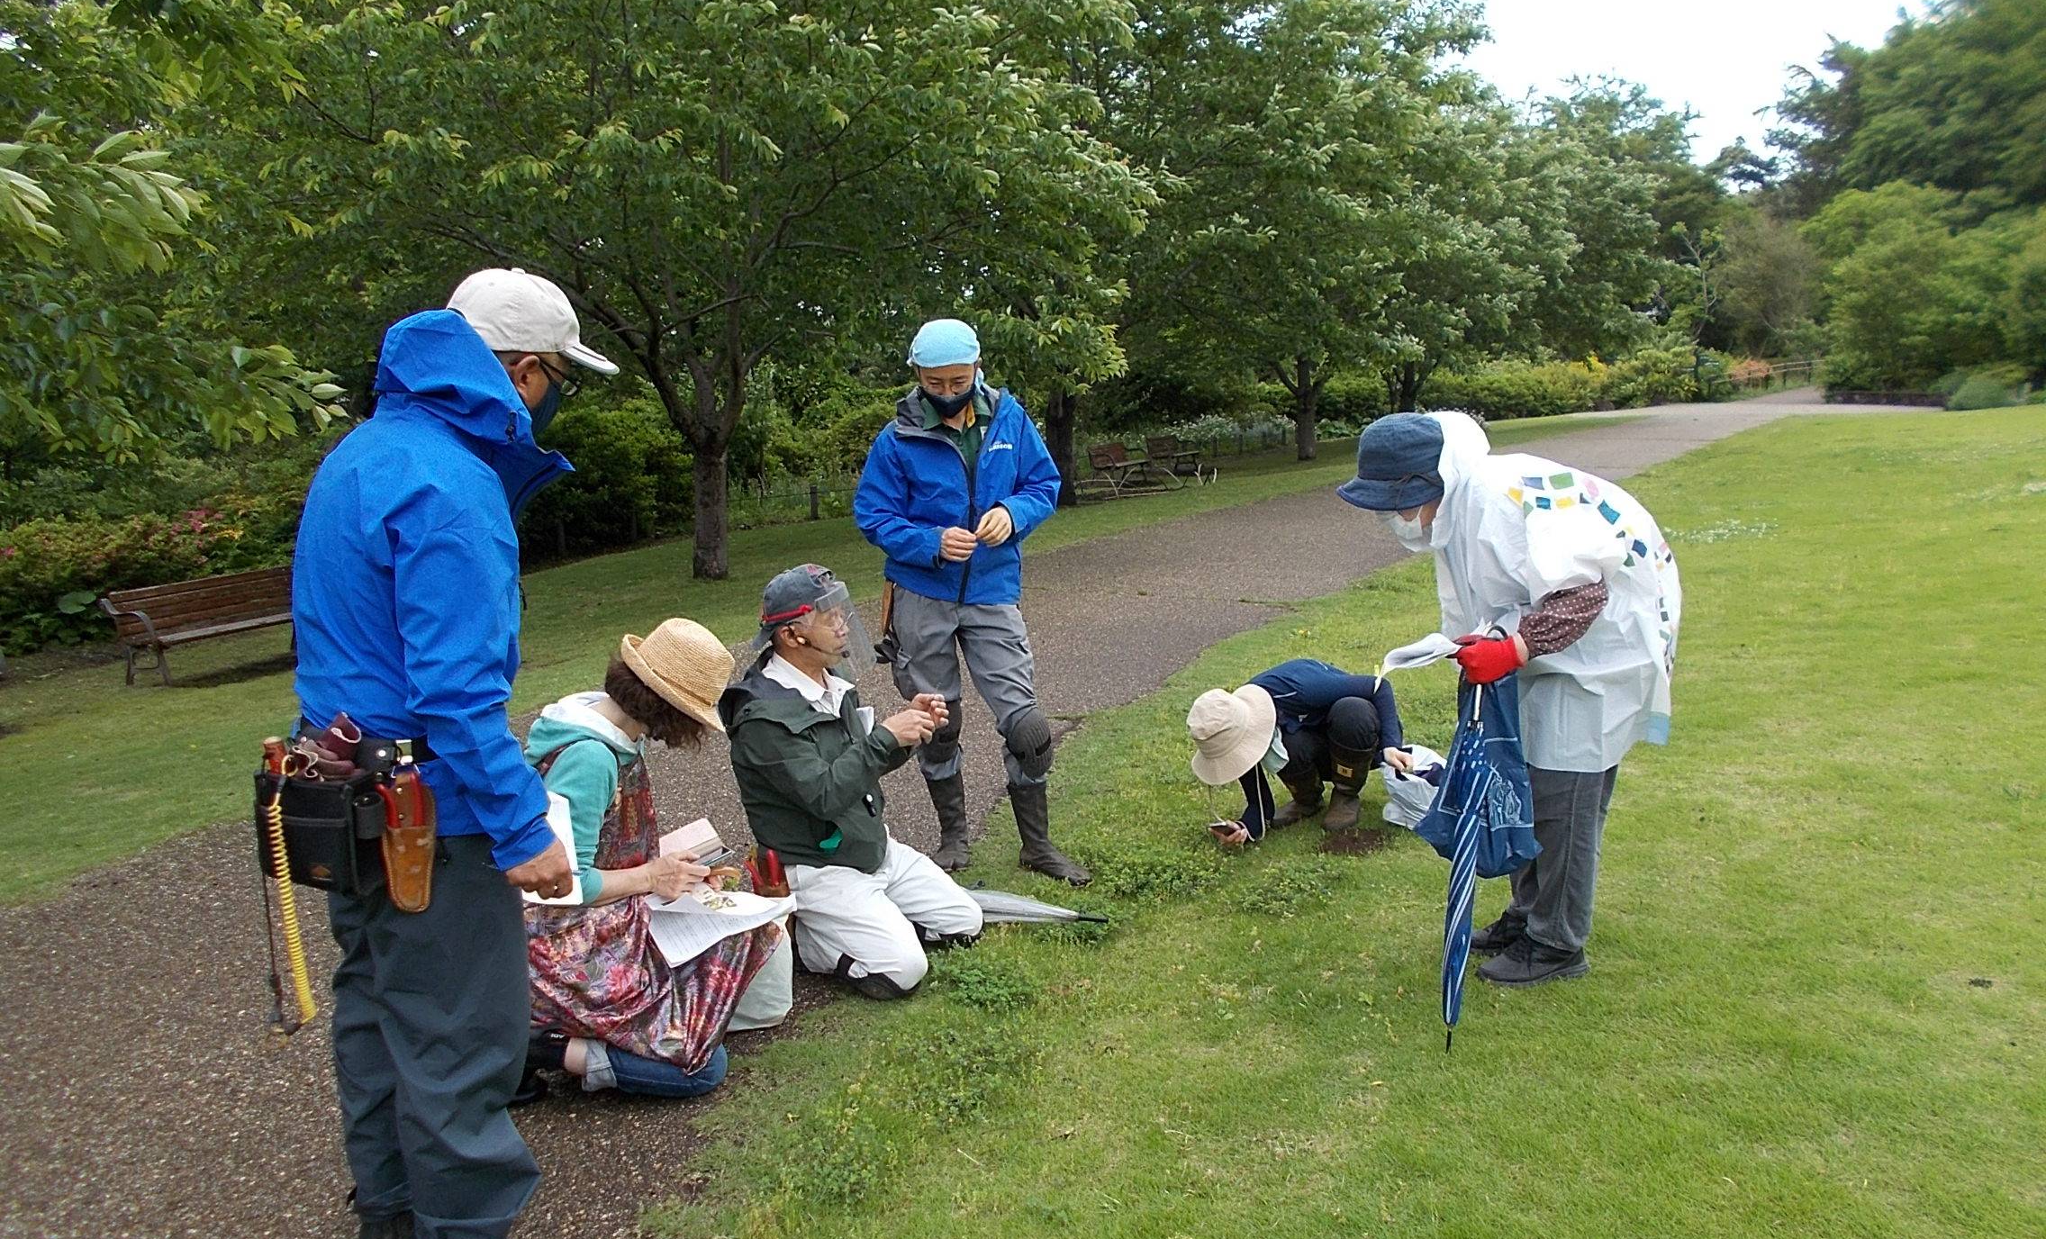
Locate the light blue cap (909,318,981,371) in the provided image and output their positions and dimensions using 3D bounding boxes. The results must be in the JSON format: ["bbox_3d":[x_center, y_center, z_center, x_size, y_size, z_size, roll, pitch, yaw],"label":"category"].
[{"bbox_3d":[-0.227,-0.810,4.510,0.195,0.155,0.220,0,24,0],"label":"light blue cap"}]

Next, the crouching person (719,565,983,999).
[{"bbox_3d":[-0.445,0.387,3.990,0.710,1.030,0.560,5,11,26],"label":"crouching person"}]

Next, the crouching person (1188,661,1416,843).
[{"bbox_3d":[0.940,0.418,5.270,0.630,0.560,0.730,7,12,36],"label":"crouching person"}]

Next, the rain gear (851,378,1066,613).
[{"bbox_3d":[-0.195,-0.368,4.600,0.620,0.670,0.420,0,9,-2],"label":"rain gear"}]

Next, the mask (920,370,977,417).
[{"bbox_3d":[-0.214,-0.645,4.420,0.160,0.125,0.100,0,29,0],"label":"mask"}]

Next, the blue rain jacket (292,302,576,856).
[{"bbox_3d":[-0.954,-0.058,2.481,0.440,0.870,0.540,-5,10,-31],"label":"blue rain jacket"}]

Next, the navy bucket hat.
[{"bbox_3d":[0.918,-0.385,3.790,0.300,0.195,0.270,-12,11,-10],"label":"navy bucket hat"}]

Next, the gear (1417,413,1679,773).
[{"bbox_3d":[1.213,-0.061,3.550,0.550,0.800,0.500,-1,9,-3],"label":"gear"}]

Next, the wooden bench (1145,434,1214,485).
[{"bbox_3d":[3.427,-3.642,34.500,0.650,0.800,1.750,4,10,29],"label":"wooden bench"}]

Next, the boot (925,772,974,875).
[{"bbox_3d":[-0.228,0.634,4.820,0.110,0.300,0.270,1,9,13],"label":"boot"}]

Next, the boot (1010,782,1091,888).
[{"bbox_3d":[0.095,0.642,4.726,0.280,0.300,0.115,6,11,32],"label":"boot"}]

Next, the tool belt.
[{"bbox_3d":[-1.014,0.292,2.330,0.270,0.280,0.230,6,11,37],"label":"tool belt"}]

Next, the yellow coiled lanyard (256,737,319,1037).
[{"bbox_3d":[-1.135,0.415,2.370,0.080,0.450,0.060,-5,9,-25],"label":"yellow coiled lanyard"}]

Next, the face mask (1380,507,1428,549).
[{"bbox_3d":[0.872,-0.206,3.500,0.085,0.110,0.125,-34,3,-7],"label":"face mask"}]

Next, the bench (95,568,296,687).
[{"bbox_3d":[-7.028,0.063,13.500,0.600,0.780,1.800,4,10,29],"label":"bench"}]

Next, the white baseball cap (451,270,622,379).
[{"bbox_3d":[-0.790,-0.480,2.480,0.280,0.165,0.180,0,8,-31],"label":"white baseball cap"}]

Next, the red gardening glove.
[{"bbox_3d":[1.040,0.091,3.430,0.160,0.110,0.095,-2,9,-6],"label":"red gardening glove"}]

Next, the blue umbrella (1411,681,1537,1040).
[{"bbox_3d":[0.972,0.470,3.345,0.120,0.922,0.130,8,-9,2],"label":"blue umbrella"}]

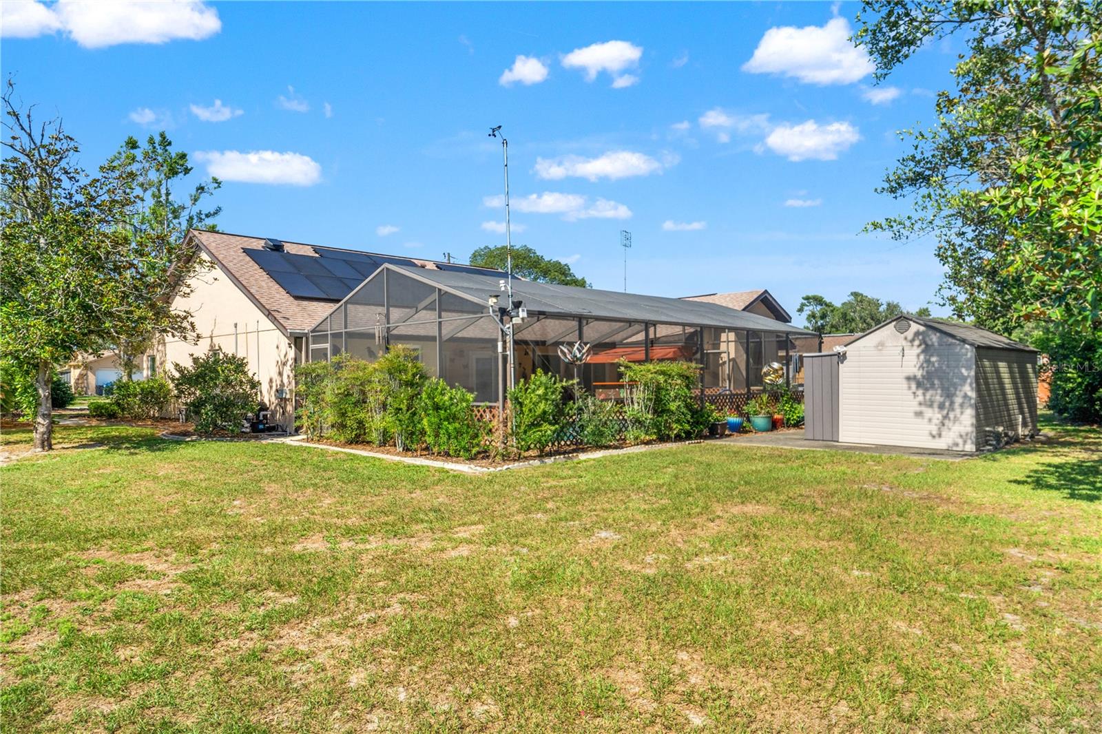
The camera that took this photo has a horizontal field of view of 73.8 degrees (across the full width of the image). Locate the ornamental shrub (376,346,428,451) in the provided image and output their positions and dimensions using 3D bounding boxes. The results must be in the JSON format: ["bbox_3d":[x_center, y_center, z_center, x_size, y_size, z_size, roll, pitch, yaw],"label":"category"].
[{"bbox_3d":[-2.668,0.569,13.119,0.920,1.880,0.900,0,0,0],"label":"ornamental shrub"}]

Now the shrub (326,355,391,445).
[{"bbox_3d":[-3.790,0.645,14.496,1.270,1.770,1.100,0,0,0],"label":"shrub"}]

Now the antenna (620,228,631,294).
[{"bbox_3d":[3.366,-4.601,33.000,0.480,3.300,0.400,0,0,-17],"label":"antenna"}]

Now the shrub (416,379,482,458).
[{"bbox_3d":[-1.663,0.860,12.232,1.100,1.320,1.000,0,0,0],"label":"shrub"}]

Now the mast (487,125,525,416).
[{"bbox_3d":[-0.784,-1.423,12.989,0.650,5.680,0.500,0,0,0],"label":"mast"}]

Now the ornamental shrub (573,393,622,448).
[{"bbox_3d":[0.887,1.018,14.013,0.940,1.050,0.850,0,0,0],"label":"ornamental shrub"}]

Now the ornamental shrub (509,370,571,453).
[{"bbox_3d":[-0.211,0.783,12.849,1.070,1.480,0.950,0,0,0],"label":"ornamental shrub"}]

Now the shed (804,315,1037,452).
[{"bbox_3d":[8.143,0.291,15.728,2.980,2.430,4.950,0,-1,44],"label":"shed"}]

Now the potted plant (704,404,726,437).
[{"bbox_3d":[3.645,1.202,16.280,0.520,0.720,0.450,0,0,0],"label":"potted plant"}]

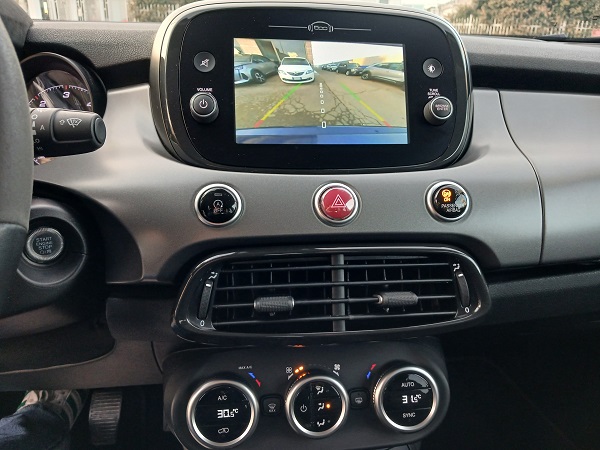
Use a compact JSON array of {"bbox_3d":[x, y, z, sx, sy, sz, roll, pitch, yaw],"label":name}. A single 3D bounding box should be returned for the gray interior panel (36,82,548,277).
[{"bbox_3d":[-0.005,-0.038,0.402,0.403,0.173,0.088,-1,-3,-9],"label":"gray interior panel"}]

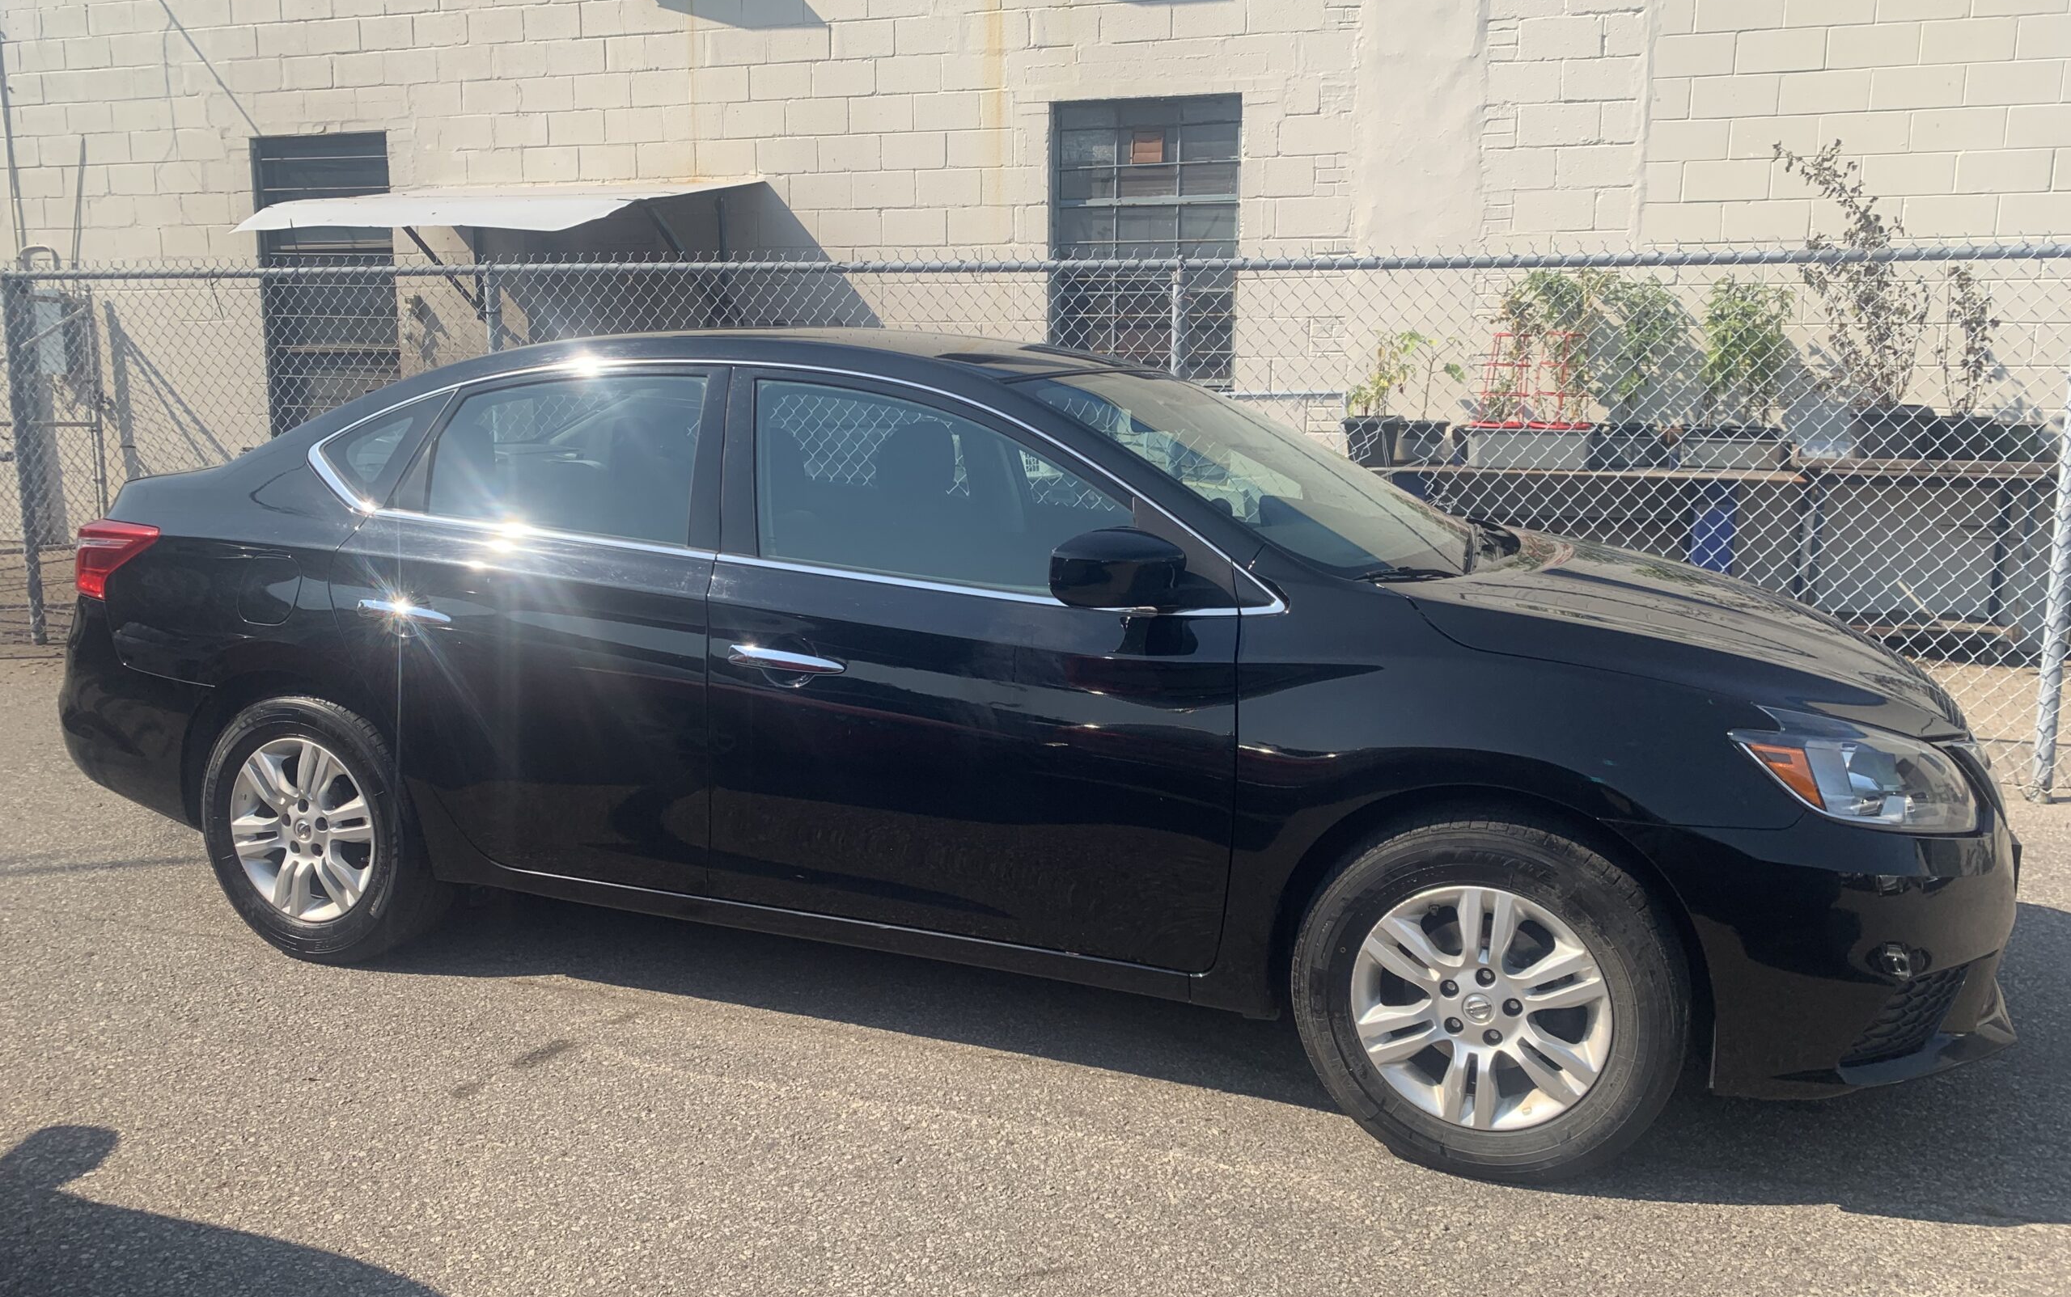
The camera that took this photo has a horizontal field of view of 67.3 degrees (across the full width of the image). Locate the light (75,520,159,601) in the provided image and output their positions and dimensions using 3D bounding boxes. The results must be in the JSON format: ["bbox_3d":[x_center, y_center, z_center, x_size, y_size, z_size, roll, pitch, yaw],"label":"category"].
[{"bbox_3d":[-2.257,-0.233,3.964,0.410,0.220,0.290,4,11,21],"label":"light"}]

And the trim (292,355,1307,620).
[{"bbox_3d":[-0.608,-0.372,3.262,2.360,0.465,0.240,5,10,21],"label":"trim"}]

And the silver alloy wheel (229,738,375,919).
[{"bbox_3d":[-1.710,0.420,3.759,0.443,0.443,0.170,5,10,21],"label":"silver alloy wheel"}]

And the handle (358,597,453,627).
[{"bbox_3d":[-1.403,-0.081,3.465,0.272,0.048,0.050,5,10,21],"label":"handle"}]

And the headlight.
[{"bbox_3d":[1.400,0.222,2.655,0.450,0.225,0.420,5,10,21],"label":"headlight"}]

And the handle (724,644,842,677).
[{"bbox_3d":[-0.501,0.019,3.122,0.272,0.048,0.050,5,10,21],"label":"handle"}]

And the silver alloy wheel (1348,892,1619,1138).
[{"bbox_3d":[0.808,0.620,2.795,0.443,0.443,0.170,5,10,23],"label":"silver alloy wheel"}]

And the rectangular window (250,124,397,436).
[{"bbox_3d":[-4.623,-2.327,10.237,1.080,2.020,0.120,4,10,18],"label":"rectangular window"}]

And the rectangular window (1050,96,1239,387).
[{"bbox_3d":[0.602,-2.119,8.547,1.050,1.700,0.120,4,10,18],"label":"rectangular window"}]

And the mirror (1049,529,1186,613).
[{"bbox_3d":[0.154,-0.145,2.774,0.220,0.152,0.230,5,10,21],"label":"mirror"}]

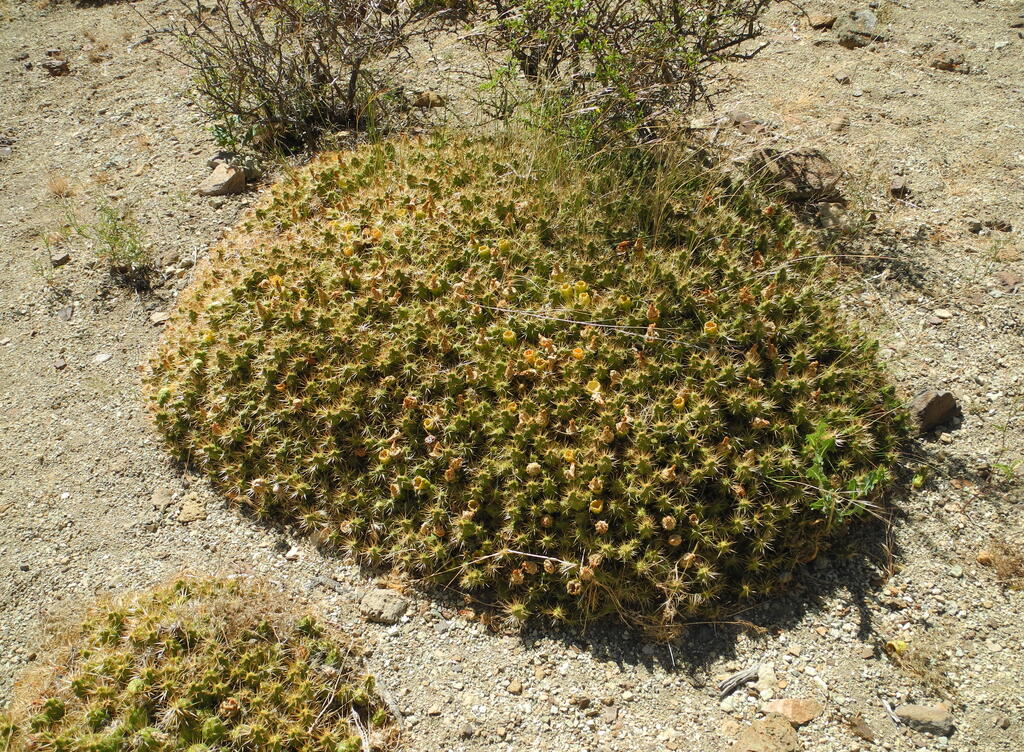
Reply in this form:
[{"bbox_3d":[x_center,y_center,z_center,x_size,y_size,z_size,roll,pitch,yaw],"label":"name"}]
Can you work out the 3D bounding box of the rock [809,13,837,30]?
[{"bbox_3d":[1.603,-1.825,4.277,0.135,0.074,0.101,14,43,15],"label":"rock"}]

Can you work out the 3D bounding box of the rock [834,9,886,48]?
[{"bbox_3d":[1.714,-1.715,4.093,0.228,0.160,0.183,15,44,17],"label":"rock"}]

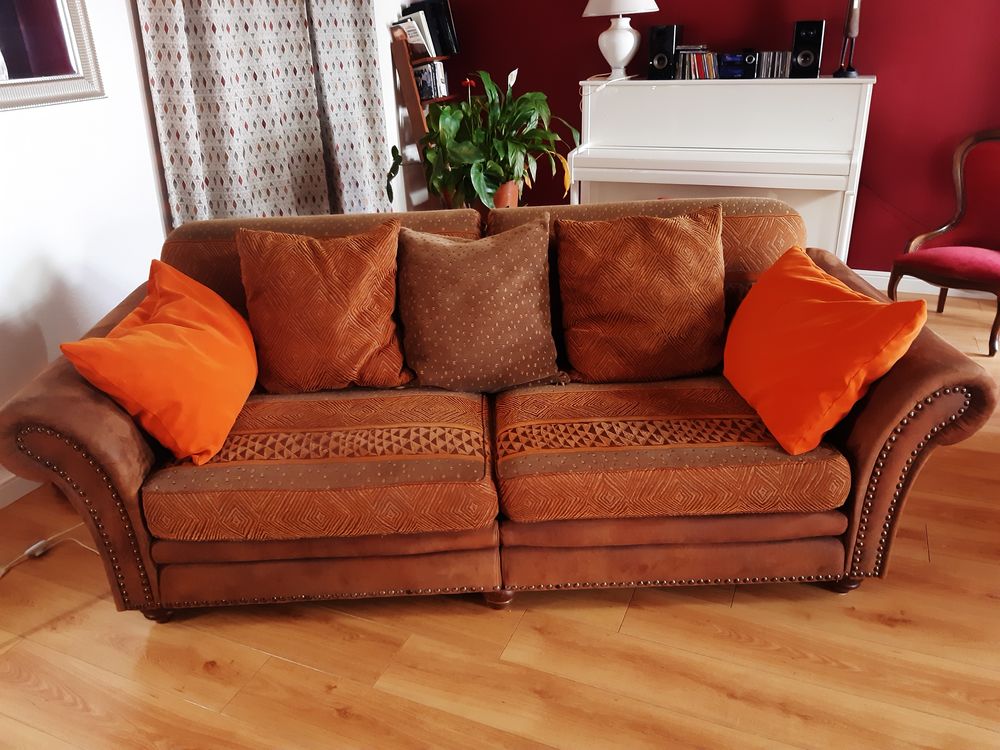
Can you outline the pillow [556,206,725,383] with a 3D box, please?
[{"bbox_3d":[0.383,-0.216,2.054,0.440,0.450,0.150,-4,5,-2],"label":"pillow"}]

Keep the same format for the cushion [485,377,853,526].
[{"bbox_3d":[0.425,0.145,2.157,0.880,0.165,0.700,-2,24,0],"label":"cushion"}]

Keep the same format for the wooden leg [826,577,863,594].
[{"bbox_3d":[0.942,0.556,2.066,0.078,0.065,0.078,-2,24,0],"label":"wooden leg"}]

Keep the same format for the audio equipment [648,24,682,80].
[{"bbox_3d":[0.917,-1.781,4.172,0.150,0.270,0.200,7,23,20],"label":"audio equipment"}]

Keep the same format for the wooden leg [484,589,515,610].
[{"bbox_3d":[0.000,0.594,2.064,0.078,0.065,0.078,-2,24,0],"label":"wooden leg"}]

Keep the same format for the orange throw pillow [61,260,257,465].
[{"bbox_3d":[-0.786,-0.045,1.821,0.150,0.400,0.410,-28,24,22],"label":"orange throw pillow"}]

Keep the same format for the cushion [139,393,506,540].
[{"bbox_3d":[-0.393,0.182,1.898,0.750,0.150,0.610,-2,22,-2],"label":"cushion"}]

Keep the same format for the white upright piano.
[{"bbox_3d":[1.192,-1.044,4.253,1.511,1.166,0.590,7,23,20],"label":"white upright piano"}]

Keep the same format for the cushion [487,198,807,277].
[{"bbox_3d":[0.440,-0.288,2.363,0.930,0.490,0.210,-2,14,0],"label":"cushion"}]

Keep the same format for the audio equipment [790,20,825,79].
[{"bbox_3d":[1.608,-1.691,3.921,0.150,0.270,0.200,7,23,20],"label":"audio equipment"}]

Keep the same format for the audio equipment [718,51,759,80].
[{"bbox_3d":[1.273,-1.653,4.015,0.195,0.125,0.230,8,26,22],"label":"audio equipment"}]

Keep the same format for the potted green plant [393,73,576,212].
[{"bbox_3d":[-0.086,-1.286,4.236,0.970,0.780,0.680,-2,24,0],"label":"potted green plant"}]

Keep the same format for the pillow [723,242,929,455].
[{"bbox_3d":[0.746,-0.080,1.847,0.150,0.410,0.420,21,18,-22],"label":"pillow"}]

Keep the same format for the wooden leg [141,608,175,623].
[{"bbox_3d":[-0.934,0.631,2.062,0.078,0.065,0.078,-2,24,0],"label":"wooden leg"}]

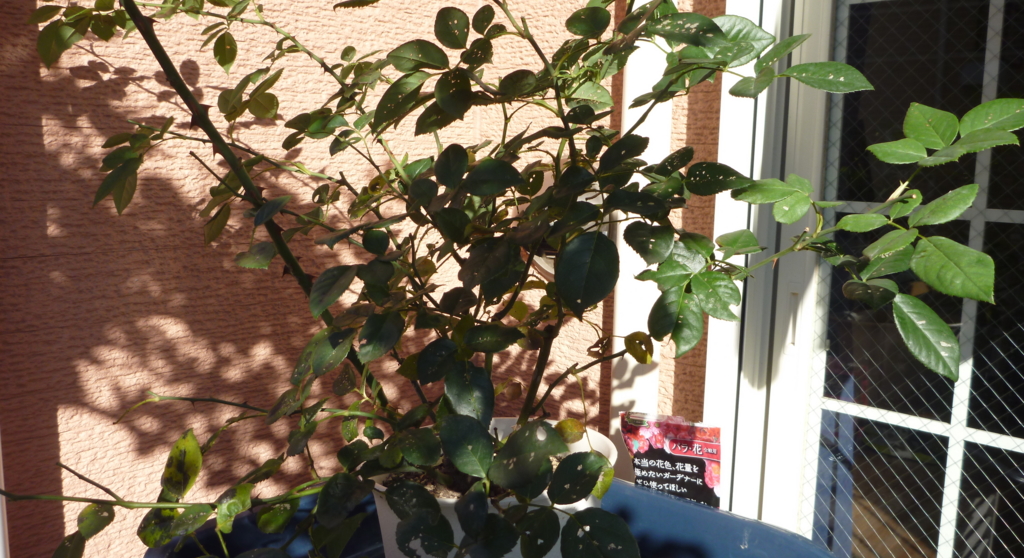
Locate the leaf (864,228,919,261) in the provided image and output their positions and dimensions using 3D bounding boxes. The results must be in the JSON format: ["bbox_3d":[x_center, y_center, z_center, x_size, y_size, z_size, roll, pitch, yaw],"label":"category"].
[{"bbox_3d":[0.344,-0.031,0.750,0.054,0.010,0.035,-28,43,-24],"label":"leaf"}]

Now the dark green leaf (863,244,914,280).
[{"bbox_3d":[0.336,-0.015,0.741,0.065,0.010,0.032,-32,53,-19],"label":"dark green leaf"}]

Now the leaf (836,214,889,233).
[{"bbox_3d":[0.313,-0.050,0.740,0.048,0.008,0.029,-5,40,23],"label":"leaf"}]

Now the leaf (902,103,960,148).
[{"bbox_3d":[0.345,-0.126,0.682,0.041,0.012,0.057,-16,52,3],"label":"leaf"}]

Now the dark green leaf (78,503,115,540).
[{"bbox_3d":[-0.395,0.228,0.780,0.031,0.034,0.010,27,-22,2],"label":"dark green leaf"}]

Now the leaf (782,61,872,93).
[{"bbox_3d":[0.280,-0.179,0.735,0.077,0.011,0.048,15,52,23],"label":"leaf"}]

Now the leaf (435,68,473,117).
[{"bbox_3d":[-0.055,-0.174,0.780,0.036,0.053,0.010,-8,-15,4],"label":"leaf"}]

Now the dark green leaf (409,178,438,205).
[{"bbox_3d":[-0.081,-0.081,0.770,0.025,0.026,0.006,-32,0,-13],"label":"dark green leaf"}]

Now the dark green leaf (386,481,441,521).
[{"bbox_3d":[-0.090,0.210,0.769,0.057,0.035,0.011,28,-21,12],"label":"dark green leaf"}]

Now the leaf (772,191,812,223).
[{"bbox_3d":[0.269,-0.069,0.801,0.029,0.041,0.009,33,-20,25],"label":"leaf"}]

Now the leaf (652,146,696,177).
[{"bbox_3d":[0.148,-0.109,0.760,0.044,0.008,0.026,-35,41,6],"label":"leaf"}]

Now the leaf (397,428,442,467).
[{"bbox_3d":[-0.086,0.157,0.770,0.040,0.010,0.048,-35,59,-28],"label":"leaf"}]

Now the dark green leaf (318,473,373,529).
[{"bbox_3d":[-0.148,0.197,0.735,0.042,0.013,0.053,34,51,27],"label":"dark green leaf"}]

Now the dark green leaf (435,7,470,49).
[{"bbox_3d":[-0.058,-0.253,0.840,0.038,0.054,0.010,-27,-16,-8],"label":"dark green leaf"}]

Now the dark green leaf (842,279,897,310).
[{"bbox_3d":[0.315,0.014,0.730,0.047,0.013,0.050,-12,24,23],"label":"dark green leaf"}]

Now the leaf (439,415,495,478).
[{"bbox_3d":[-0.038,0.148,0.742,0.041,0.012,0.069,-30,60,-23],"label":"leaf"}]

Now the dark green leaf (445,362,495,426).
[{"bbox_3d":[-0.037,0.113,0.779,0.041,0.076,0.013,-19,-23,-2],"label":"dark green leaf"}]

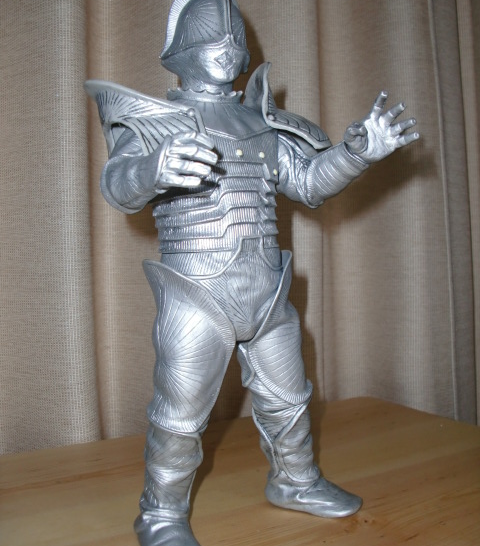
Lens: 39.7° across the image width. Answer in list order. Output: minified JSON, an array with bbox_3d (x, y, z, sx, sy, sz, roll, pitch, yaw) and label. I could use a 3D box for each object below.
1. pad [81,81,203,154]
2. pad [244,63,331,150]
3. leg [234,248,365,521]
[{"bbox_3d":[-0.056,-0.077,0.345,0.048,0.046,0.057,-2,1,-35],"label":"pad"},{"bbox_3d":[0.019,-0.098,0.401,0.051,0.059,0.052,-2,1,-35],"label":"pad"},{"bbox_3d":[0.033,0.065,0.393,0.067,0.155,0.057,-1,1,42],"label":"leg"}]

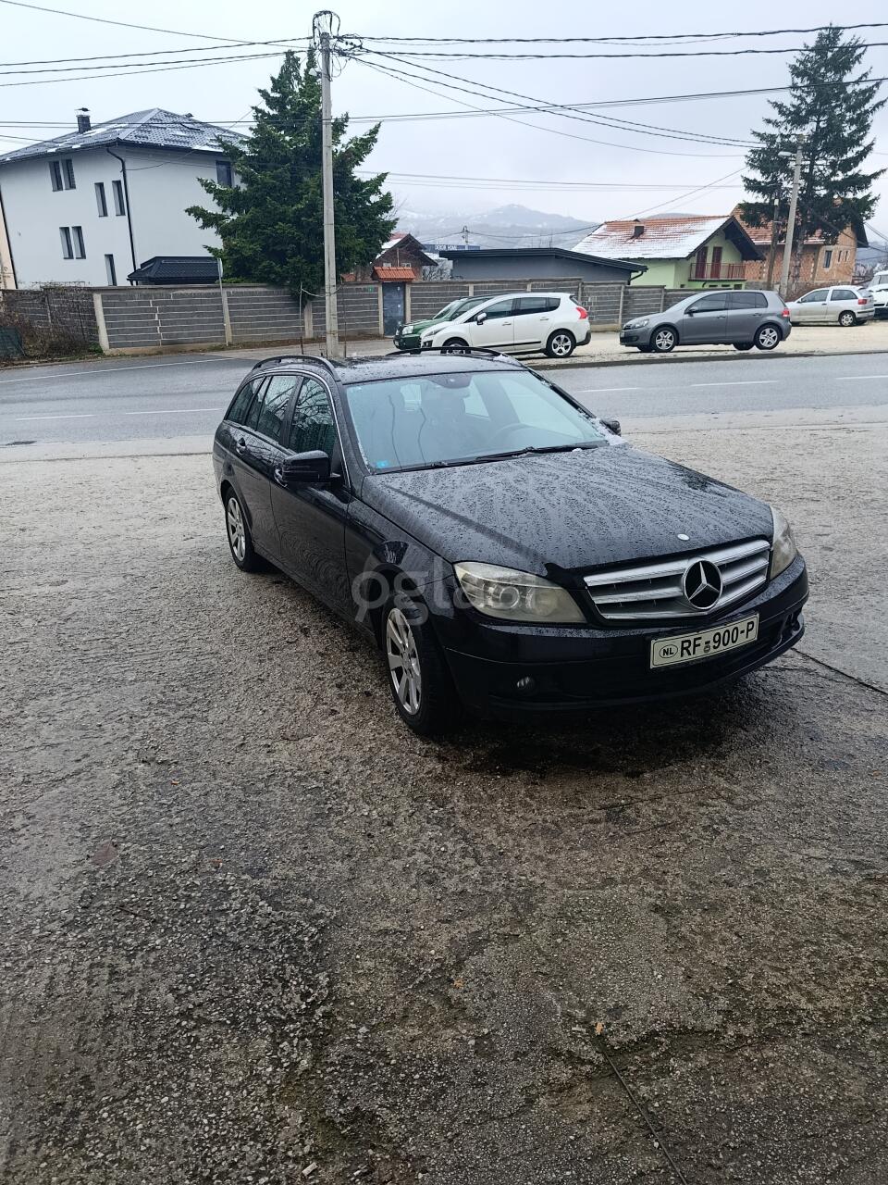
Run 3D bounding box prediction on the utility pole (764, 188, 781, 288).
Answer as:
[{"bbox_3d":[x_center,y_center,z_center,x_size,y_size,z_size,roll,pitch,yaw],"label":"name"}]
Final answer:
[{"bbox_3d":[16.730,-17.509,40.082,0.280,5.585,0.280,-1,19,0],"label":"utility pole"}]

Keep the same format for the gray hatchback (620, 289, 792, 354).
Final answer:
[{"bbox_3d":[6.740,-7.030,20.370,4.200,1.480,1.790,-1,19,0],"label":"gray hatchback"}]

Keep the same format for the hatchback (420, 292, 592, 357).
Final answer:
[{"bbox_3d":[1.570,-6.860,20.300,4.365,1.640,1.840,-1,19,1],"label":"hatchback"}]

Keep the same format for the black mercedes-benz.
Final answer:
[{"bbox_3d":[-0.126,-0.670,4.694,1.820,1.460,4.590,-11,20,-26],"label":"black mercedes-benz"}]

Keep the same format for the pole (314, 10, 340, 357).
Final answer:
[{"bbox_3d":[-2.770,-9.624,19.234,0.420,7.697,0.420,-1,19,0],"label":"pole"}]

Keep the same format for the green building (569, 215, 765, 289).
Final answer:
[{"bbox_3d":[15.490,-23.444,57.207,9.500,6.600,11.000,-17,25,-39],"label":"green building"}]

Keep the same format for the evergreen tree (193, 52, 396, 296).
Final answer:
[{"bbox_3d":[-5.479,-14.483,29.218,7.600,9.621,7.400,-1,19,0],"label":"evergreen tree"}]

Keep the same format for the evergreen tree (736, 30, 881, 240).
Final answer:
[{"bbox_3d":[19.610,-22.383,41.853,7.600,13.058,7.400,-1,19,0],"label":"evergreen tree"}]

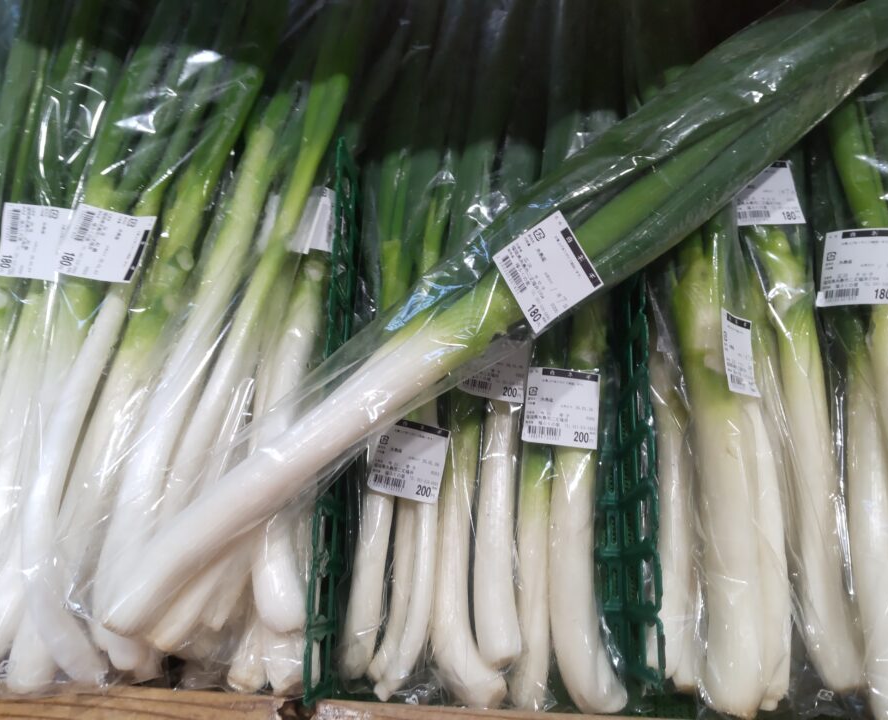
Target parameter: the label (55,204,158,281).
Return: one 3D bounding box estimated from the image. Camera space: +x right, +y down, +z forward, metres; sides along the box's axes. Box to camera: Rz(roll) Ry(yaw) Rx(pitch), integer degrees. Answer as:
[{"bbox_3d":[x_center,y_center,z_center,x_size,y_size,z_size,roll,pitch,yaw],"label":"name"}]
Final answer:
[{"bbox_3d":[-0.251,-0.086,0.495,0.054,0.007,0.057,16,74,-2],"label":"label"}]

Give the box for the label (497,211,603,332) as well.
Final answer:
[{"bbox_3d":[0.068,-0.057,0.433,0.054,0.004,0.058,-33,92,-6],"label":"label"}]

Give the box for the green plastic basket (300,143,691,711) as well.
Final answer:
[{"bbox_3d":[0.032,0.033,0.525,0.245,0.095,0.410,0,78,0],"label":"green plastic basket"}]

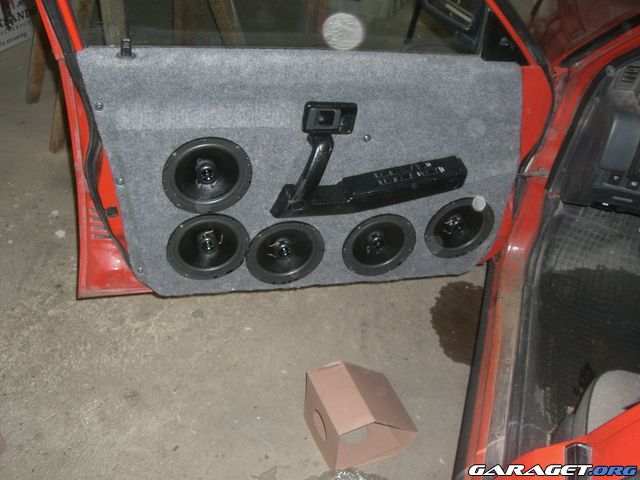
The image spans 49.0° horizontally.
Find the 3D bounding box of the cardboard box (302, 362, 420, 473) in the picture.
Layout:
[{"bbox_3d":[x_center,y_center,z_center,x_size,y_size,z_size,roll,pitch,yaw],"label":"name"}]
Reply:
[{"bbox_3d":[0.094,0.389,1.587,0.200,0.153,0.172,-11,41,-20],"label":"cardboard box"}]

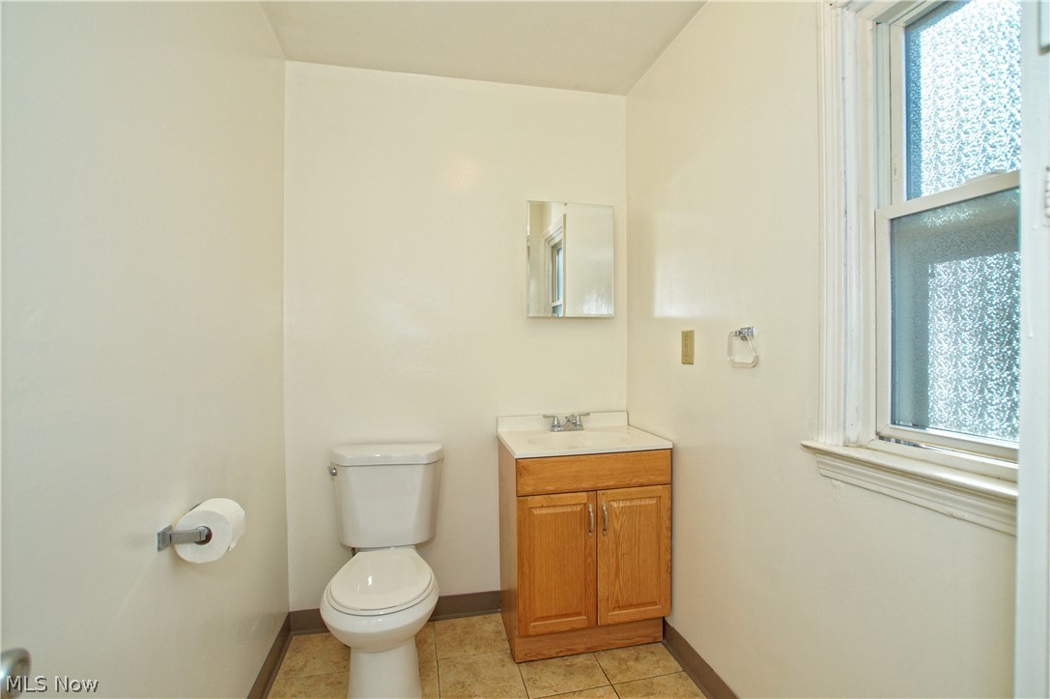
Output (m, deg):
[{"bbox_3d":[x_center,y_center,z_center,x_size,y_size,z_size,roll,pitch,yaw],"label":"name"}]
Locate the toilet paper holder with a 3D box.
[{"bbox_3d":[-0.753,0.409,1.079,0.082,0.042,0.170,0,1,-12],"label":"toilet paper holder"}]

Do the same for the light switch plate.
[{"bbox_3d":[0.597,-0.008,1.717,0.008,0.122,0.082,0,1,-12],"label":"light switch plate"}]

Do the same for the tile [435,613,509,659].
[{"bbox_3d":[-0.218,1.209,1.988,0.302,0.010,0.285,0,1,-12],"label":"tile"}]

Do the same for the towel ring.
[{"bbox_3d":[0.646,-0.007,1.358,0.062,0.125,0.130,0,1,-12],"label":"towel ring"}]

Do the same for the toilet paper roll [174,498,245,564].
[{"bbox_3d":[-0.725,0.414,1.079,0.115,0.115,0.095,0,1,-12],"label":"toilet paper roll"}]

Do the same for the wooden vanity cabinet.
[{"bbox_3d":[0.234,0.800,1.994,0.620,0.808,0.422,0,1,-12],"label":"wooden vanity cabinet"}]

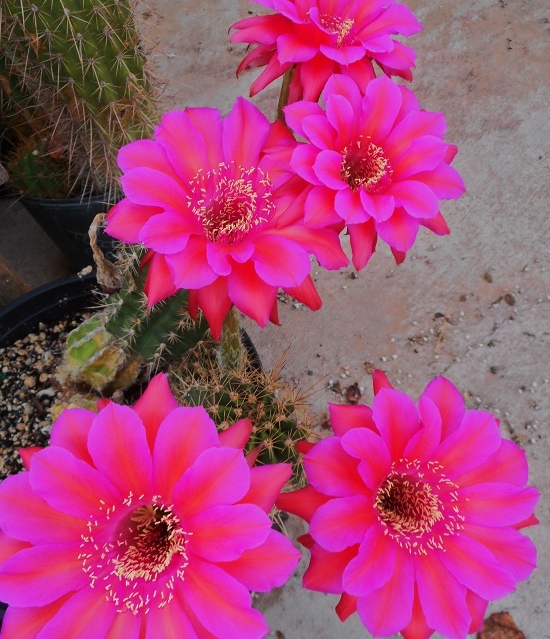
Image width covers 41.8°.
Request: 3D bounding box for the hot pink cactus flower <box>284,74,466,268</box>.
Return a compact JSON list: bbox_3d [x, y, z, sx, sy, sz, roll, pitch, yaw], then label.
[{"bbox_3d":[0.075,-0.110,0.530,0.132,0.075,0.130,3,75,-4],"label":"hot pink cactus flower"}]

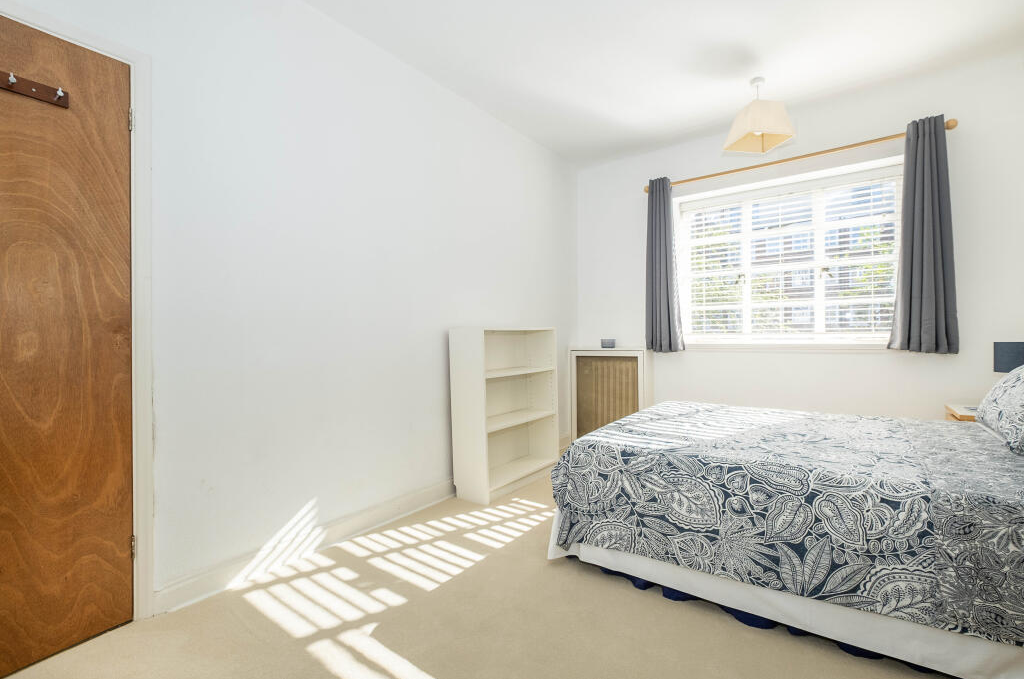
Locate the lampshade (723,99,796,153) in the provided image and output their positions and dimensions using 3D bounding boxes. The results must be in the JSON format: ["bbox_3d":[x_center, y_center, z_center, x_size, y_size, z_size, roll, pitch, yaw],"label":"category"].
[{"bbox_3d":[1.556,-1.347,2.692,0.290,0.235,0.290,0,0,1],"label":"lampshade"}]

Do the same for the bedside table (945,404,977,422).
[{"bbox_3d":[2.575,0.681,2.215,0.420,0.595,0.440,-1,0,37],"label":"bedside table"}]

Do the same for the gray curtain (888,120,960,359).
[{"bbox_3d":[2.466,-0.616,2.574,0.300,1.395,0.130,-1,0,37],"label":"gray curtain"}]

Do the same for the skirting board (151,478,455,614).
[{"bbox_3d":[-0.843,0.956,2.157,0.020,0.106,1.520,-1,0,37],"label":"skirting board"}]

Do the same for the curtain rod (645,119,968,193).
[{"bbox_3d":[1.852,-1.259,3.038,1.850,0.055,0.060,-1,0,37],"label":"curtain rod"}]

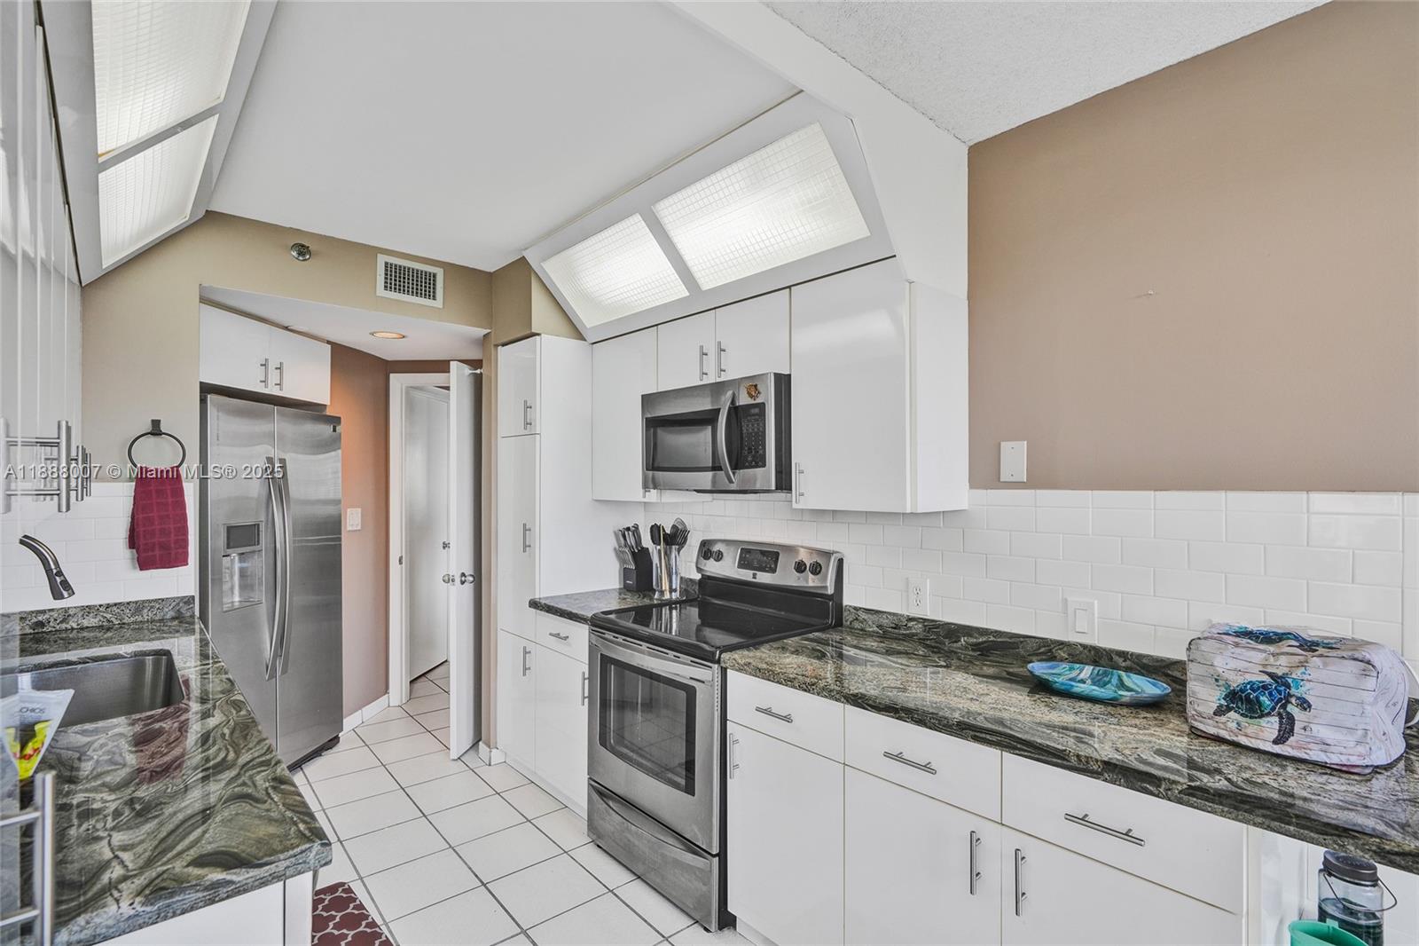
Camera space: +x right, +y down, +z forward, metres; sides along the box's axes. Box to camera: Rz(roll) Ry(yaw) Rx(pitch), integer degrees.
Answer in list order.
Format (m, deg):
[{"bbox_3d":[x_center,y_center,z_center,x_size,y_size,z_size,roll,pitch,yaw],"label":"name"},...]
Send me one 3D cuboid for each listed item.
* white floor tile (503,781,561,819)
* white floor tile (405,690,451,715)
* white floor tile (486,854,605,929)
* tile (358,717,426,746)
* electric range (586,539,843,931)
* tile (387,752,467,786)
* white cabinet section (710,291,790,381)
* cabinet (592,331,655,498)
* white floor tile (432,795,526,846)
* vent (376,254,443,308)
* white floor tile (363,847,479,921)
[{"bbox_3d":[-0.801,1.456,2.817,0.163,0.010,0.309,1,-2,-41],"label":"white floor tile"},{"bbox_3d":[-1.835,1.532,4.159,0.320,0.010,0.320,1,-1,-40],"label":"white floor tile"},{"bbox_3d":[-0.601,1.528,2.312,0.326,0.010,0.326,1,-1,-41],"label":"white floor tile"},{"bbox_3d":[-1.877,1.526,3.722,0.320,0.010,0.320,1,-1,-40],"label":"tile"},{"bbox_3d":[0.010,0.923,2.533,0.670,1.210,0.760,1,-1,-43],"label":"electric range"},{"bbox_3d":[-1.398,1.464,3.131,0.306,0.010,0.309,1,-2,-41],"label":"tile"},{"bbox_3d":[0.281,-0.496,2.495,0.335,0.324,0.397,2,-2,-42],"label":"white cabinet section"},{"bbox_3d":[-0.279,-0.243,3.025,0.320,0.765,0.519,1,-2,-41],"label":"cabinet"},{"bbox_3d":[-0.981,1.453,2.658,0.306,0.010,0.309,1,-2,-41],"label":"white floor tile"},{"bbox_3d":[-1.430,-0.918,3.032,0.302,0.198,0.015,1,-1,-42],"label":"vent"},{"bbox_3d":[-1.006,1.444,2.215,0.306,0.010,0.309,1,-2,-41],"label":"white floor tile"}]

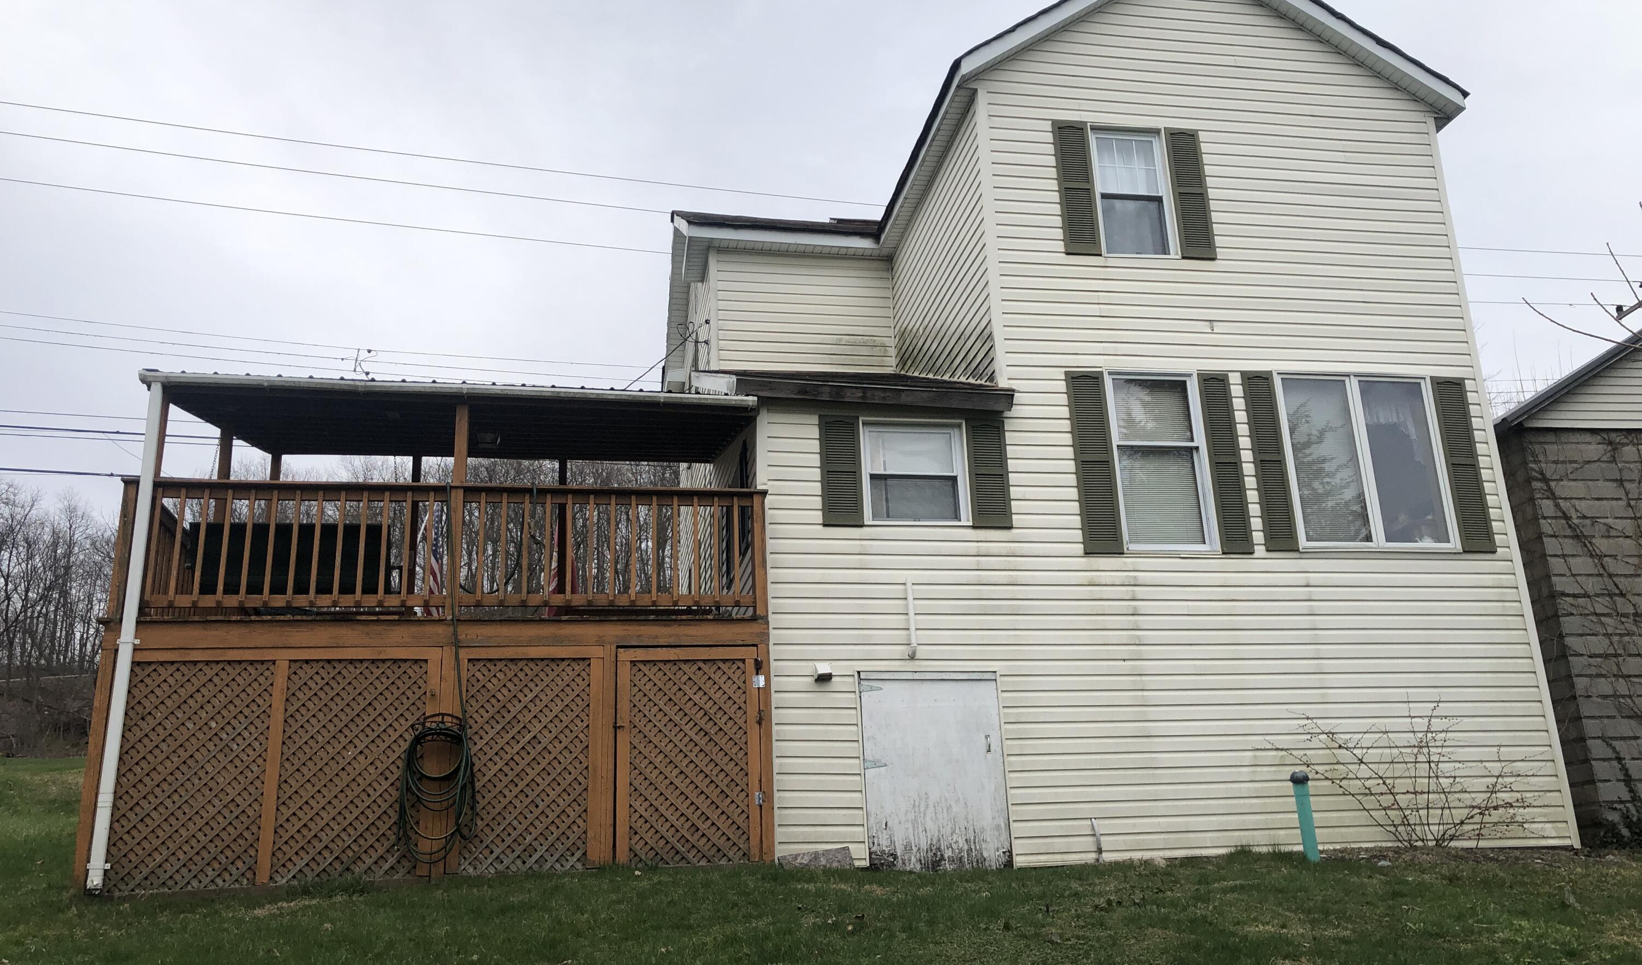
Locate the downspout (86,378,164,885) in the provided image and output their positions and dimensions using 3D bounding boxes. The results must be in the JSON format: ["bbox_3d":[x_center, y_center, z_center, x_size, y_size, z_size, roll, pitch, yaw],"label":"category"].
[{"bbox_3d":[-5.034,1.006,9.655,0.100,3.740,0.085,1,-18,-10],"label":"downspout"}]

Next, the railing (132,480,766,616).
[{"bbox_3d":[-2.759,0.513,10.112,4.725,1.032,0.140,1,-18,-10],"label":"railing"}]

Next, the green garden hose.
[{"bbox_3d":[-2.808,1.374,9.931,0.541,2.842,0.300,1,-18,-10],"label":"green garden hose"}]

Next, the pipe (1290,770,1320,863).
[{"bbox_3d":[3.791,2.602,10.360,0.135,0.693,0.135,1,-18,-10],"label":"pipe"}]

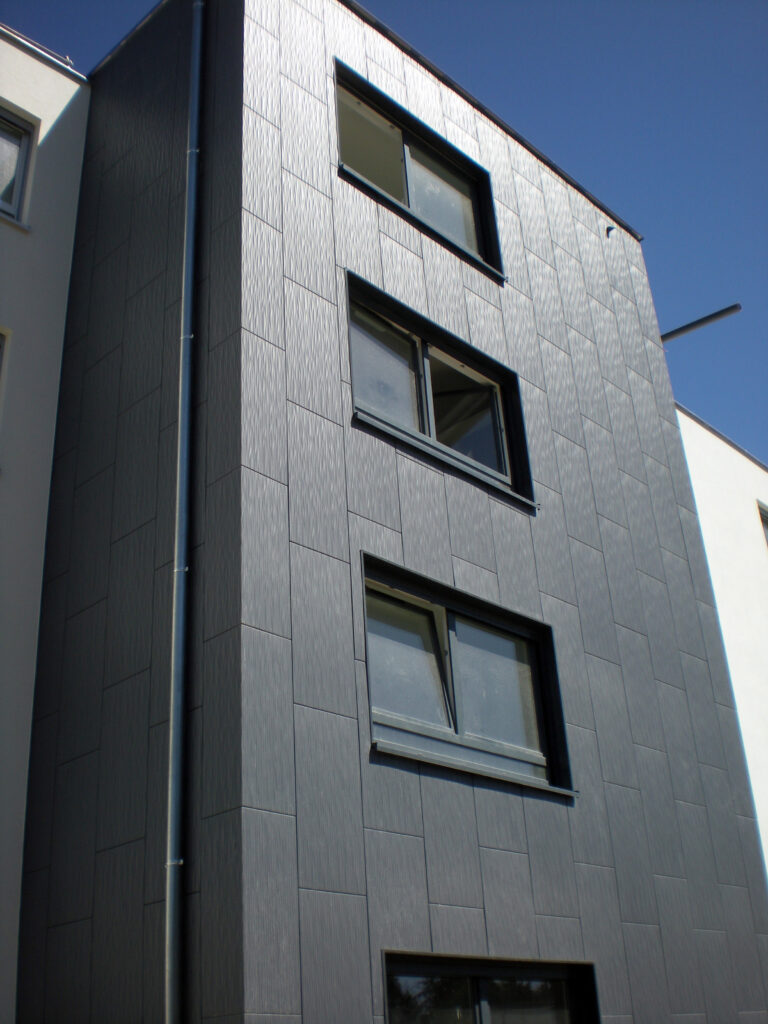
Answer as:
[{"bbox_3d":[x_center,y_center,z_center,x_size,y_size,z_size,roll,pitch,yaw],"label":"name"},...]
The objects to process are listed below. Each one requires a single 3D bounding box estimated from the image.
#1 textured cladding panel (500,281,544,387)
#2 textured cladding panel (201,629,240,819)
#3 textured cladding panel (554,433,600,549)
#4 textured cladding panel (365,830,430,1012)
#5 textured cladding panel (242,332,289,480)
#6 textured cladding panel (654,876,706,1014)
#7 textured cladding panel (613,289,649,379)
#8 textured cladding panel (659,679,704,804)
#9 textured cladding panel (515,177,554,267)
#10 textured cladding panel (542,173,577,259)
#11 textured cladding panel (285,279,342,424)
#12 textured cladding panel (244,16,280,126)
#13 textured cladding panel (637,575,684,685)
[{"bbox_3d":[1.449,-1.877,11.903,0.020,1.205,0.601,-27,-35,37],"label":"textured cladding panel"},{"bbox_3d":[-1.051,1.360,7.365,0.407,1.205,0.020,-27,-35,37],"label":"textured cladding panel"},{"bbox_3d":[1.967,-0.205,11.511,0.020,1.200,0.607,-26,-34,37],"label":"textured cladding panel"},{"bbox_3d":[0.102,2.755,7.571,0.020,1.181,0.601,-27,-35,37],"label":"textured cladding panel"},{"bbox_3d":[-0.898,-0.782,8.466,0.020,1.200,0.441,-26,-34,37],"label":"textured cladding panel"},{"bbox_3d":[2.617,3.828,9.948,0.020,1.214,0.602,-27,-35,37],"label":"textured cladding panel"},{"bbox_3d":[3.103,-2.228,14.113,0.030,1.206,0.605,-26,-35,37],"label":"textured cladding panel"},{"bbox_3d":[2.960,2.306,11.203,0.020,1.205,0.601,-27,-35,37],"label":"textured cladding panel"},{"bbox_3d":[1.760,-3.427,13.188,0.020,1.199,0.601,-27,-35,37],"label":"textured cladding panel"},{"bbox_3d":[2.156,-3.630,13.727,0.020,1.200,0.604,-26,-34,37],"label":"textured cladding panel"},{"bbox_3d":[-0.576,-1.302,9.178,0.020,1.205,0.601,-27,-35,37],"label":"textured cladding panel"},{"bbox_3d":[-1.110,-3.973,10.133,0.020,1.157,0.443,-27,-35,37],"label":"textured cladding panel"},{"bbox_3d":[2.895,1.241,11.759,0.020,1.214,0.602,-27,-35,37],"label":"textured cladding panel"}]

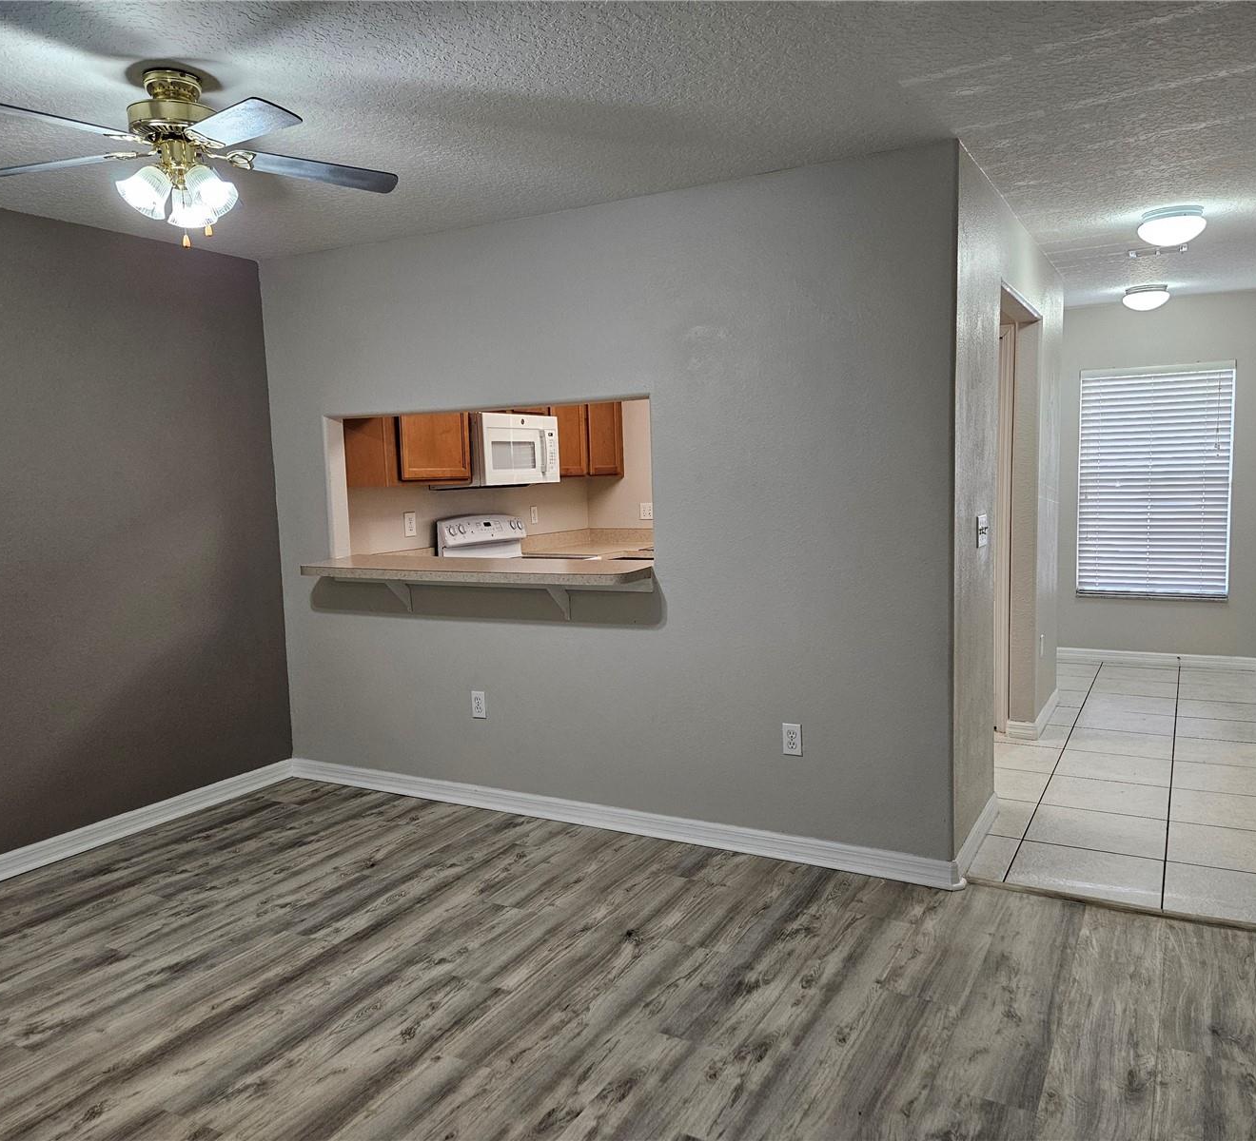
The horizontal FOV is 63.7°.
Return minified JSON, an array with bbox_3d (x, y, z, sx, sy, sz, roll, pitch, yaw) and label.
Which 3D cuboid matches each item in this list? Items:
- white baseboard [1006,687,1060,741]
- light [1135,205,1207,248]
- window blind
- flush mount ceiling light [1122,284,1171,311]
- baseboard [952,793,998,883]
[{"bbox_3d":[2.236,0.784,5.557,0.150,0.090,0.830,2,6,29],"label":"white baseboard"},{"bbox_3d":[2.284,-1.432,4.249,0.260,0.140,0.260,2,6,29],"label":"light"},{"bbox_3d":[3.528,-0.589,6.797,0.925,1.564,0.070,2,6,29],"label":"window blind"},{"bbox_3d":[3.124,-1.636,6.093,0.260,0.137,0.260,2,6,29],"label":"flush mount ceiling light"},{"bbox_3d":[1.295,0.986,3.748,0.023,0.090,0.835,2,6,29],"label":"baseboard"}]

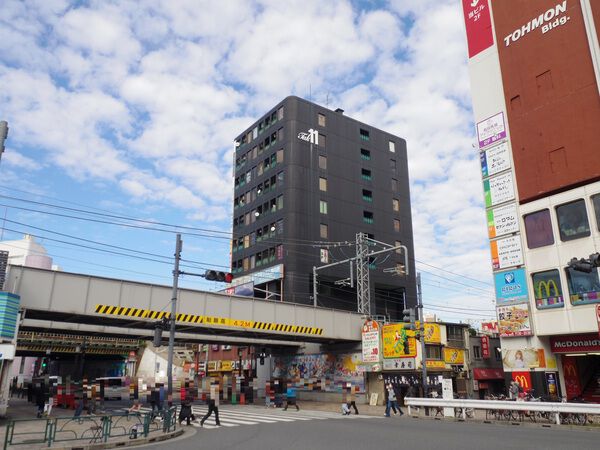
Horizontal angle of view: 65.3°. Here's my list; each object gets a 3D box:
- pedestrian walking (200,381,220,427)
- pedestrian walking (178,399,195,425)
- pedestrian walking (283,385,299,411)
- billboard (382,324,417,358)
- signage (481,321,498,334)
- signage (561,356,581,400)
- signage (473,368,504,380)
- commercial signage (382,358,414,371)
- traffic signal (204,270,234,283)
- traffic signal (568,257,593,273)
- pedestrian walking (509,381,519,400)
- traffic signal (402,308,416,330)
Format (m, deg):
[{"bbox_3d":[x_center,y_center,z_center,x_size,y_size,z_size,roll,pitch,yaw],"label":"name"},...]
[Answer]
[{"bbox_3d":[-3.554,7.181,18.794,0.850,1.680,0.500,14,-22,-36],"label":"pedestrian walking"},{"bbox_3d":[-4.399,6.931,18.254,0.580,1.640,0.500,15,-23,-36],"label":"pedestrian walking"},{"bbox_3d":[-0.577,10.718,29.132,0.750,1.600,0.500,15,-23,-36],"label":"pedestrian walking"},{"bbox_3d":[6.614,7.741,31.243,0.250,2.201,3.218,11,-21,-30],"label":"billboard"},{"bbox_3d":[16.864,9.026,41.212,2.200,1.200,0.200,-4,-18,14],"label":"signage"},{"bbox_3d":[14.673,8.308,25.200,0.100,2.352,1.035,14,-23,-34],"label":"signage"},{"bbox_3d":[14.525,11.175,35.099,4.731,0.719,0.700,15,-23,-38],"label":"signage"},{"bbox_3d":[7.264,10.210,34.305,0.150,0.772,3.113,14,-23,-34],"label":"commercial signage"},{"bbox_3d":[-3.293,2.128,19.199,1.140,0.410,0.330,14,-23,-34],"label":"traffic signal"},{"bbox_3d":[10.427,1.521,17.365,1.150,0.420,0.450,13,-21,-33],"label":"traffic signal"},{"bbox_3d":[10.809,8.719,23.458,0.500,1.620,0.450,17,-24,-42],"label":"pedestrian walking"},{"bbox_3d":[5.748,4.961,24.569,0.420,1.141,0.500,14,-23,-34],"label":"traffic signal"}]

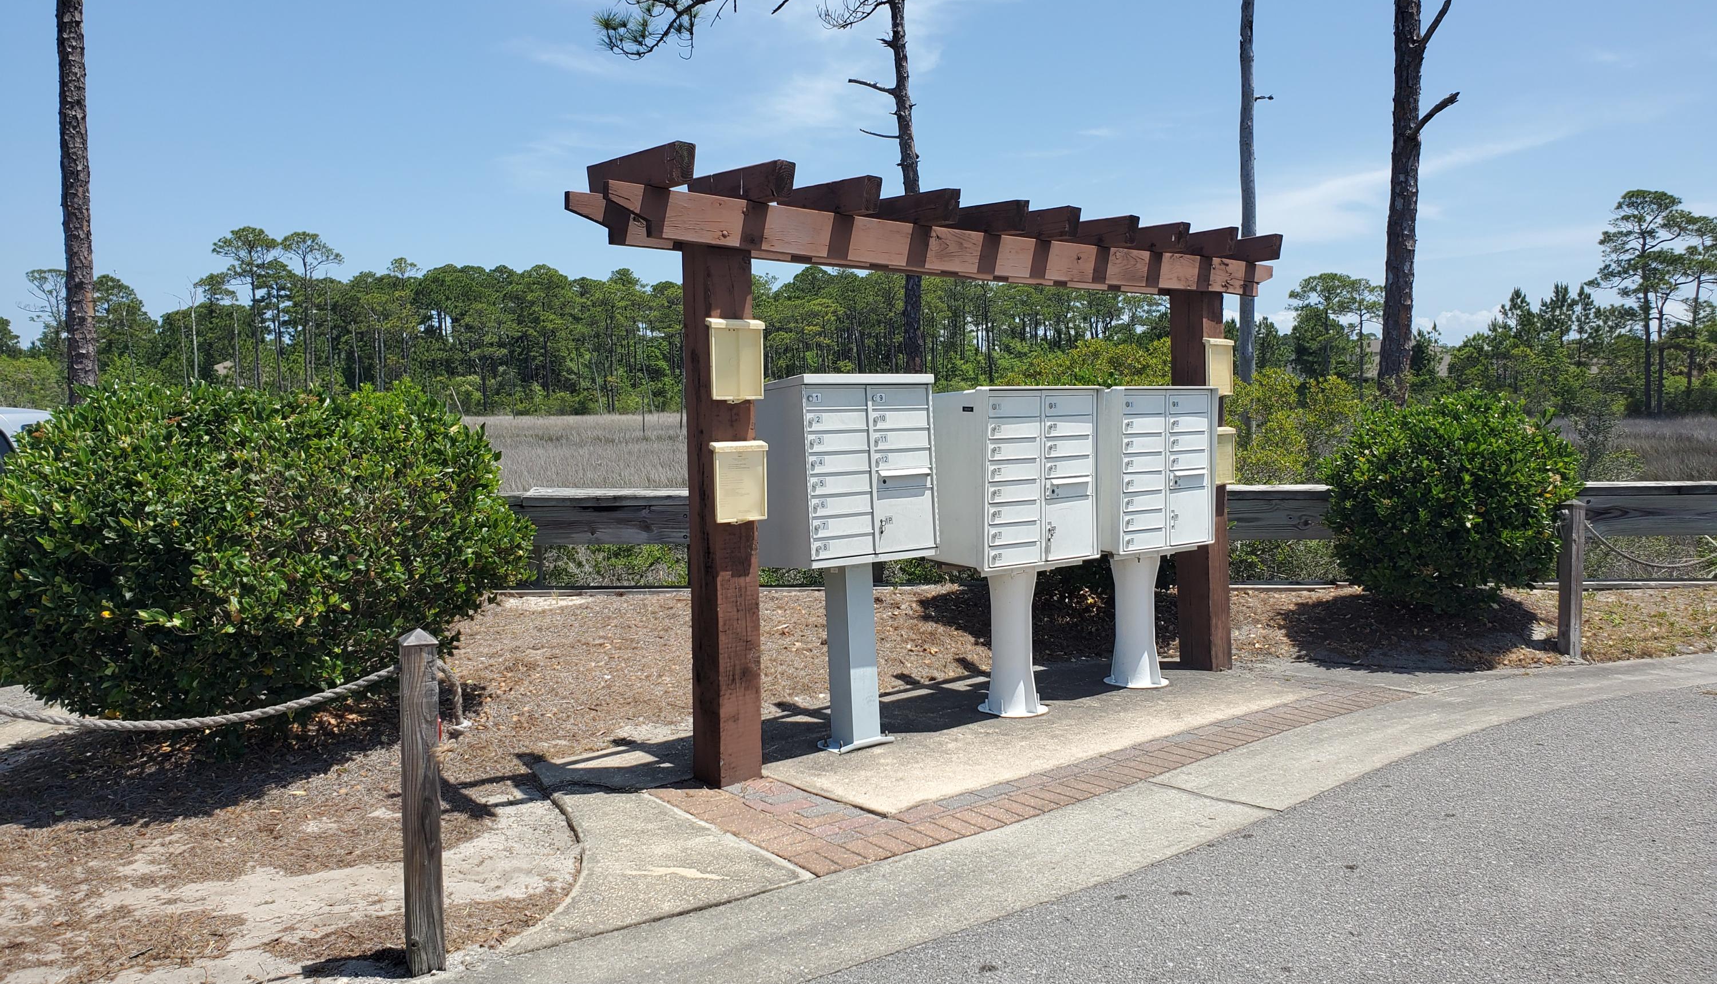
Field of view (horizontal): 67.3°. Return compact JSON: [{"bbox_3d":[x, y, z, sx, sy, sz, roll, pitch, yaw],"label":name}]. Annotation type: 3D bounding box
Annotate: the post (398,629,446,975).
[{"bbox_3d":[-1.142,0.810,3.385,0.093,0.900,0.093,-3,4,-30],"label":"post"}]

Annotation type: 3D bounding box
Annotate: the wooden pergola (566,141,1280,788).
[{"bbox_3d":[0.705,-0.142,6.223,4.482,2.424,0.615,-4,5,-42],"label":"wooden pergola"}]

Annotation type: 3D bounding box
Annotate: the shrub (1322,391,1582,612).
[{"bbox_3d":[3.787,0.112,8.203,1.660,1.470,1.700,1,4,25],"label":"shrub"}]

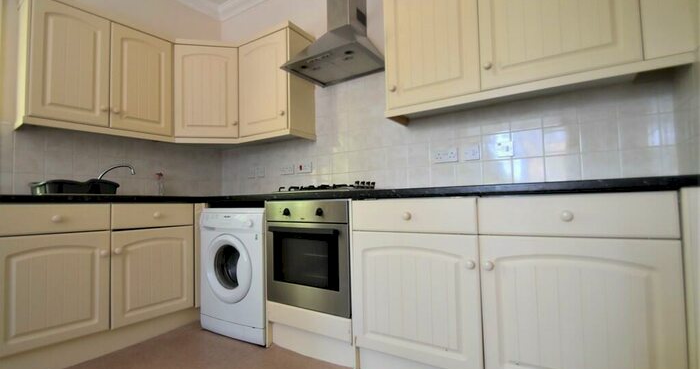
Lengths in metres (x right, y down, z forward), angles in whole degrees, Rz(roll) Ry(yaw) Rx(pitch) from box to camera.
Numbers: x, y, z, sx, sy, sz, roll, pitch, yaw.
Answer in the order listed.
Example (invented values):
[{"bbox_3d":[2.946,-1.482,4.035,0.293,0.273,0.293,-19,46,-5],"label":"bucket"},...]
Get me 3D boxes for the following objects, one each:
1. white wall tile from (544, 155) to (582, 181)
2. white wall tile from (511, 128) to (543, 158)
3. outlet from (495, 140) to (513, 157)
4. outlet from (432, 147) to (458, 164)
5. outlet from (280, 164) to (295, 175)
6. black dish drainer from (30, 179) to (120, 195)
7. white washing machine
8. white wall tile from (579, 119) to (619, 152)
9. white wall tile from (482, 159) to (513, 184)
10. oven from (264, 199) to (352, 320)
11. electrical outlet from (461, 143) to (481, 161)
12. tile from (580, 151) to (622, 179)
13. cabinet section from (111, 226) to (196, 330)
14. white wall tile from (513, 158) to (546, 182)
[{"bbox_3d":[1.133,-0.082,1.551,0.151,0.151,0.010,-3,-4,29],"label":"white wall tile"},{"bbox_3d":[0.958,-0.217,1.572,0.153,0.153,0.010,-3,-5,31],"label":"white wall tile"},{"bbox_3d":[0.862,-0.199,1.631,0.088,0.088,0.012,-3,-5,31],"label":"outlet"},{"bbox_3d":[0.590,-0.177,1.800,0.146,0.087,0.012,-3,-5,31],"label":"outlet"},{"bbox_3d":[-0.532,-0.122,2.478,0.148,0.086,0.012,-3,-5,31],"label":"outlet"},{"bbox_3d":[-1.578,0.024,1.686,0.300,0.110,0.400,-3,-5,31],"label":"black dish drainer"},{"bbox_3d":[-0.630,0.576,2.122,0.595,0.832,0.560,-3,-5,28],"label":"white washing machine"},{"bbox_3d":[1.264,-0.243,1.484,0.151,0.151,0.010,-3,-4,29],"label":"white wall tile"},{"bbox_3d":[0.865,-0.067,1.701,0.151,0.151,0.010,-3,-4,29],"label":"white wall tile"},{"bbox_3d":[-0.124,0.407,1.872,0.588,0.598,0.570,-3,-4,29],"label":"oven"},{"bbox_3d":[0.739,-0.195,1.767,0.088,0.088,0.012,-3,-4,29],"label":"electrical outlet"},{"bbox_3d":[1.268,-0.089,1.475,0.151,0.151,0.010,-3,-4,29],"label":"tile"},{"bbox_3d":[-1.454,0.580,1.999,0.450,0.570,0.500,-3,-4,29],"label":"cabinet section"},{"bbox_3d":[0.999,-0.074,1.626,0.151,0.151,0.010,-3,-4,29],"label":"white wall tile"}]

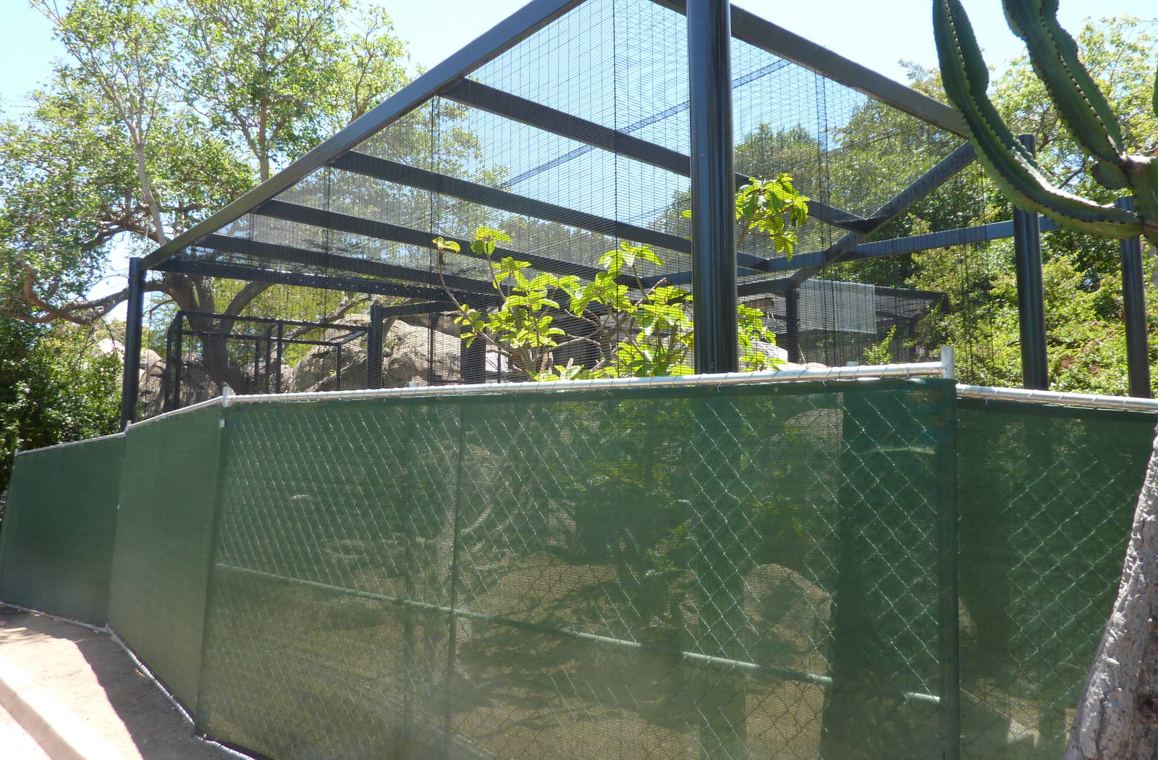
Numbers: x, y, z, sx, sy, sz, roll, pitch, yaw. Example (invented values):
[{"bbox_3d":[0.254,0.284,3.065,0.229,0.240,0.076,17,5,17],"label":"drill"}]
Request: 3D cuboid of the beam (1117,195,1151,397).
[{"bbox_3d":[5.320,0.574,7.880,0.170,4.700,0.170,-4,-8,34],"label":"beam"}]

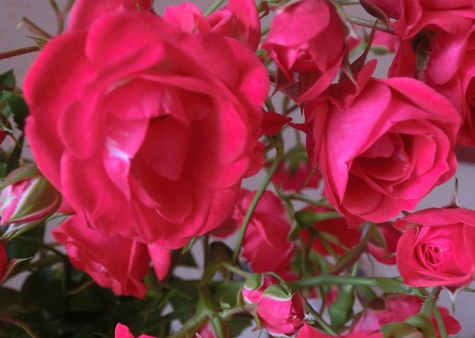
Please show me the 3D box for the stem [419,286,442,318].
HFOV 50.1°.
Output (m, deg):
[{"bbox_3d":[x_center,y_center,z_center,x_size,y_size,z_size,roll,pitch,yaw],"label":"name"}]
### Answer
[{"bbox_3d":[0.088,0.061,0.232,0.005,0.017,0.005,27,-3,0],"label":"stem"}]

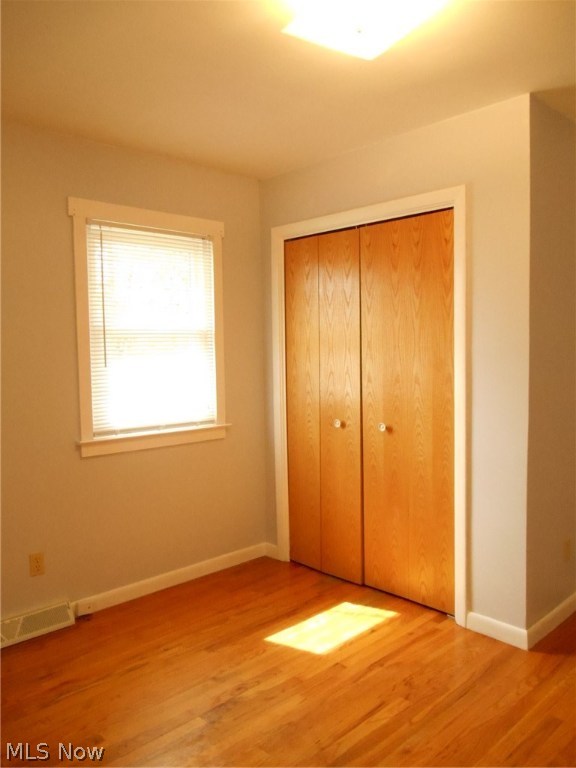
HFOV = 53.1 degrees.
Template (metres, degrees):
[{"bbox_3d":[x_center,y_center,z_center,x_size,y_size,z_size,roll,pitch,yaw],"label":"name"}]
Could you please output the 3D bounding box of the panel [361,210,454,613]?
[{"bbox_3d":[0.639,0.150,3.048,0.040,2.025,0.605,-4,4,-44],"label":"panel"}]

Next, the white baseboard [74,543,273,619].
[{"bbox_3d":[-0.627,1.129,3.410,1.272,0.086,0.020,-3,4,-42],"label":"white baseboard"}]

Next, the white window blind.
[{"bbox_3d":[-0.750,-0.295,3.276,0.785,1.112,0.040,-3,4,-42],"label":"white window blind"}]

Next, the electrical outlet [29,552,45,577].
[{"bbox_3d":[-1.240,0.894,2.850,0.072,0.116,0.010,-3,4,-42],"label":"electrical outlet"}]

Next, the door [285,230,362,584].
[{"bbox_3d":[0.217,0.134,3.485,0.040,2.025,0.605,-4,4,-44],"label":"door"}]

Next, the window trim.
[{"bbox_3d":[-0.735,-0.301,3.255,0.970,1.325,0.050,-3,4,-42],"label":"window trim"}]

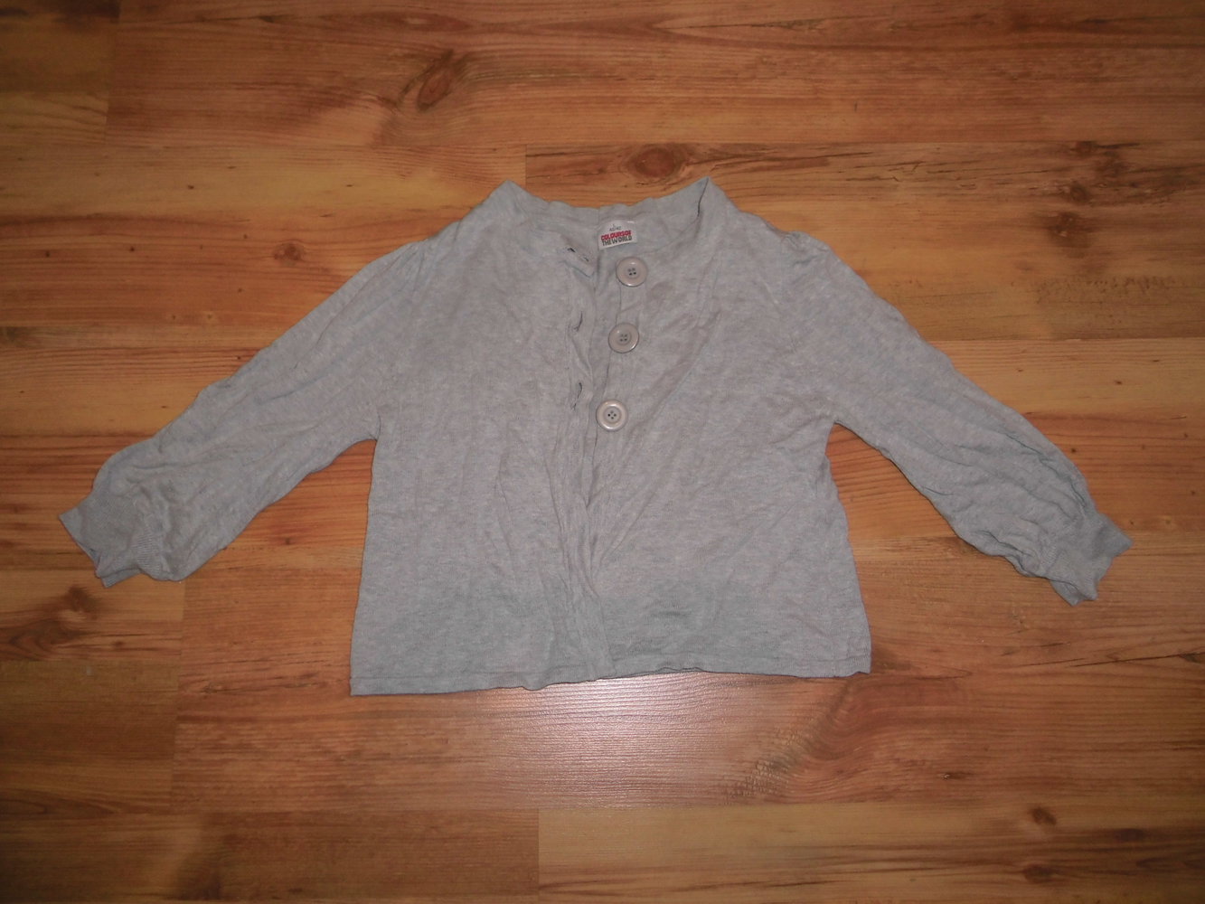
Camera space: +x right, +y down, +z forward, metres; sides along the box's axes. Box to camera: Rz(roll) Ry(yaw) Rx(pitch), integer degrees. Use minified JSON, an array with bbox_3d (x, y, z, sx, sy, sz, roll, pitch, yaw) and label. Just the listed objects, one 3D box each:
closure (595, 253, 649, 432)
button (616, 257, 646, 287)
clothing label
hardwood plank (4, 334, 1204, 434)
[{"bbox_3d":[0.018,-0.098,0.814,0.035,0.008,0.166,8,79,1],"label":"closure"},{"bbox_3d":[0.027,-0.165,0.826,0.029,0.004,0.029,-1,79,-1],"label":"button"},{"bbox_3d":[0.014,-0.203,0.840,0.036,0.003,0.025,-11,79,-3],"label":"clothing label"},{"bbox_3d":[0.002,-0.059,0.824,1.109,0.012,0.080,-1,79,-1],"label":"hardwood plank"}]

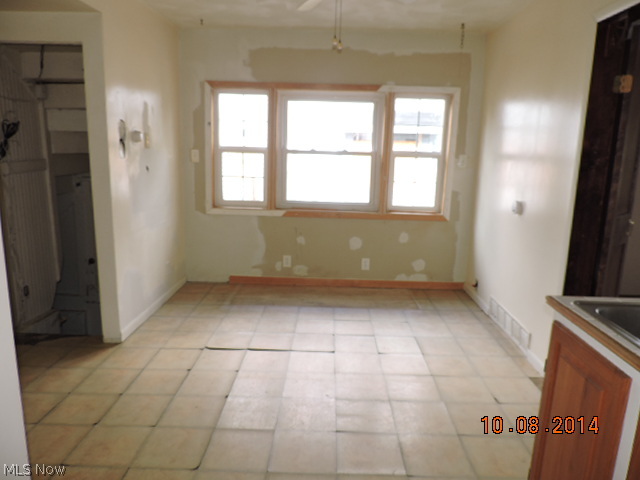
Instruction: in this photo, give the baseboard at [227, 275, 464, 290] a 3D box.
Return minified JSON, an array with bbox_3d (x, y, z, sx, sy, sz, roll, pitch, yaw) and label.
[{"bbox_3d":[0.256,0.435,4.460,2.355,0.083,0.017,1,11,2],"label":"baseboard"}]

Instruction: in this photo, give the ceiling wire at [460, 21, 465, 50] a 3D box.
[{"bbox_3d":[1.226,-1.750,3.820,0.022,0.212,0.022,1,11,2],"label":"ceiling wire"}]

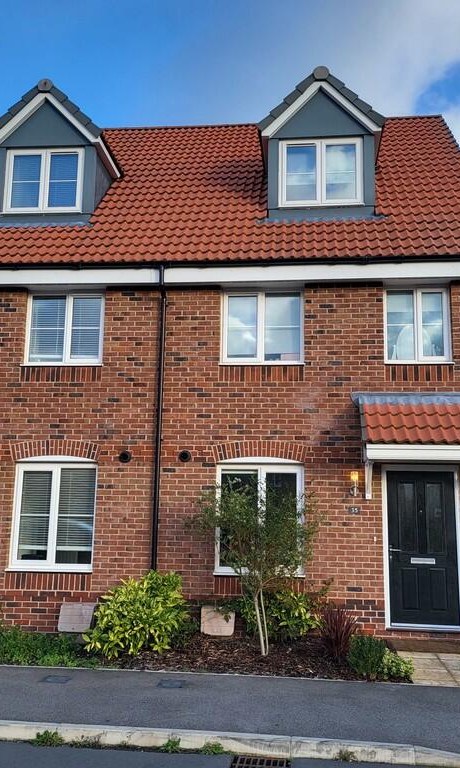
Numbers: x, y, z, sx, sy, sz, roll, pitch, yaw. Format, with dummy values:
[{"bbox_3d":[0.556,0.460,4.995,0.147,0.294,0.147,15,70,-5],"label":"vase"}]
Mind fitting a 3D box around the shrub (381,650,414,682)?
[{"bbox_3d":[1.707,2.843,7.216,0.340,0.290,0.320,0,-10,5],"label":"shrub"}]

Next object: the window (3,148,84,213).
[{"bbox_3d":[-2.965,-3.239,11.346,1.290,1.100,0.100,0,-10,5],"label":"window"}]

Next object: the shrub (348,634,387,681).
[{"bbox_3d":[1.436,2.830,7.461,0.420,0.470,0.400,0,-10,5],"label":"shrub"}]

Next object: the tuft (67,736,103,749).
[{"bbox_3d":[-1.078,2.664,5.294,0.260,0.085,0.110,0,-10,5],"label":"tuft"}]

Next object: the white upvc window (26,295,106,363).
[{"bbox_3d":[-2.407,-0.787,10.323,1.187,1.068,0.100,0,-10,5],"label":"white upvc window"}]

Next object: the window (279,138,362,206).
[{"bbox_3d":[1.415,-3.275,10.990,1.317,1.126,0.100,0,-10,5],"label":"window"}]

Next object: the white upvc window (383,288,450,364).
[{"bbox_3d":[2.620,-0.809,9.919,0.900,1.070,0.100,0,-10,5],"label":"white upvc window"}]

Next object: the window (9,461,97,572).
[{"bbox_3d":[-2.461,1.834,9.862,1.217,1.509,0.110,0,-10,5],"label":"window"}]

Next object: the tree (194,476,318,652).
[{"bbox_3d":[0.287,2.105,8.263,1.470,2.000,1.300,0,-10,5],"label":"tree"}]

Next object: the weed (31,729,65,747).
[{"bbox_3d":[-1.399,2.711,5.463,0.260,0.100,0.180,0,-10,5],"label":"weed"}]

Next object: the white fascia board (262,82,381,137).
[{"bbox_3d":[1.412,-4.283,11.016,1.828,0.885,0.070,0,-10,5],"label":"white fascia board"}]

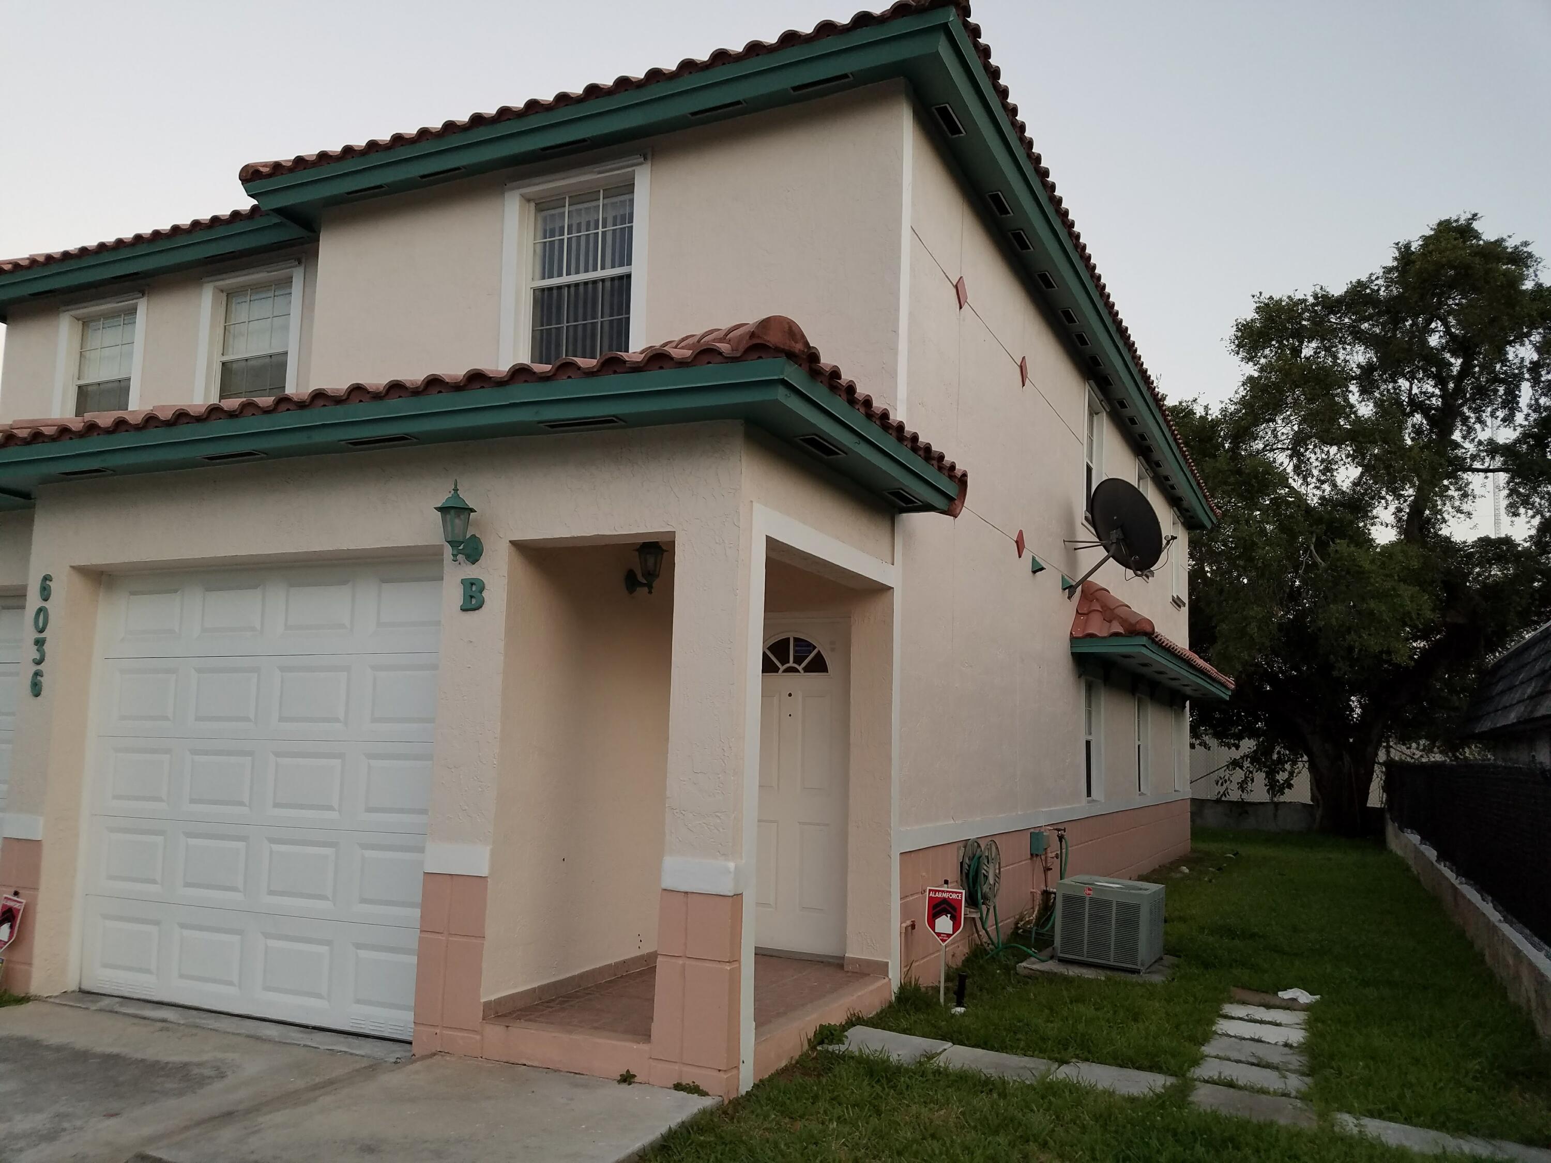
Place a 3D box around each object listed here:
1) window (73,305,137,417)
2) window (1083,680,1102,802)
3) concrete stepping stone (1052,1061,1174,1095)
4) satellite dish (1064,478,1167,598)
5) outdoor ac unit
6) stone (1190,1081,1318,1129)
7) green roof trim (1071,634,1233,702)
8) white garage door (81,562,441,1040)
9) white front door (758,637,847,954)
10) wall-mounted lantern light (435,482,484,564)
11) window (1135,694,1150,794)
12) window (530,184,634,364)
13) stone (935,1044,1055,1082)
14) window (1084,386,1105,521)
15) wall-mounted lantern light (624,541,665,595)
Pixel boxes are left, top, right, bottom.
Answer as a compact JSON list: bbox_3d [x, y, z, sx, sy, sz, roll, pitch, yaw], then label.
[{"bbox_3d":[-6.294,-1.869,10.981,0.973,1.343,0.120,-3,-9,26],"label":"window"},{"bbox_3d":[3.186,1.614,11.837,0.120,1.206,0.836,-3,-9,26],"label":"window"},{"bbox_3d":[1.524,2.250,5.237,0.510,0.050,0.400,-4,-10,31],"label":"concrete stepping stone"},{"bbox_3d":[3.401,-0.395,11.696,0.950,1.150,1.050,4,-9,-19],"label":"satellite dish"},{"bbox_3d":[2.406,2.429,8.317,0.610,0.540,0.670,-3,-10,29],"label":"outdoor ac unit"},{"bbox_3d":[2.004,2.196,4.877,0.480,0.050,0.380,-3,-9,26],"label":"stone"},{"bbox_3d":[5.030,1.220,14.828,0.671,0.171,8.837,-3,-9,26],"label":"green roof trim"},{"bbox_3d":[-2.778,1.113,6.303,2.760,2.440,0.070,-3,-10,25],"label":"white garage door"},{"bbox_3d":[0.091,1.286,7.317,0.920,2.020,0.060,-3,-10,25],"label":"white front door"},{"bbox_3d":[-1.499,-0.289,5.484,0.240,0.395,0.280,-3,-10,25],"label":"wall-mounted lantern light"},{"bbox_3d":[4.616,2.092,14.775,0.120,1.192,0.891,-3,-9,26],"label":"window"},{"bbox_3d":[-1.388,-2.156,8.285,0.973,1.370,0.120,-3,-9,26],"label":"window"},{"bbox_3d":[1.014,2.268,5.435,0.530,0.050,0.400,-4,-10,31],"label":"stone"},{"bbox_3d":[3.669,-1.329,13.503,0.140,1.500,1.150,-3,-10,25],"label":"window"},{"bbox_3d":[-0.707,-0.114,6.550,0.235,0.370,0.200,-3,-9,26],"label":"wall-mounted lantern light"}]

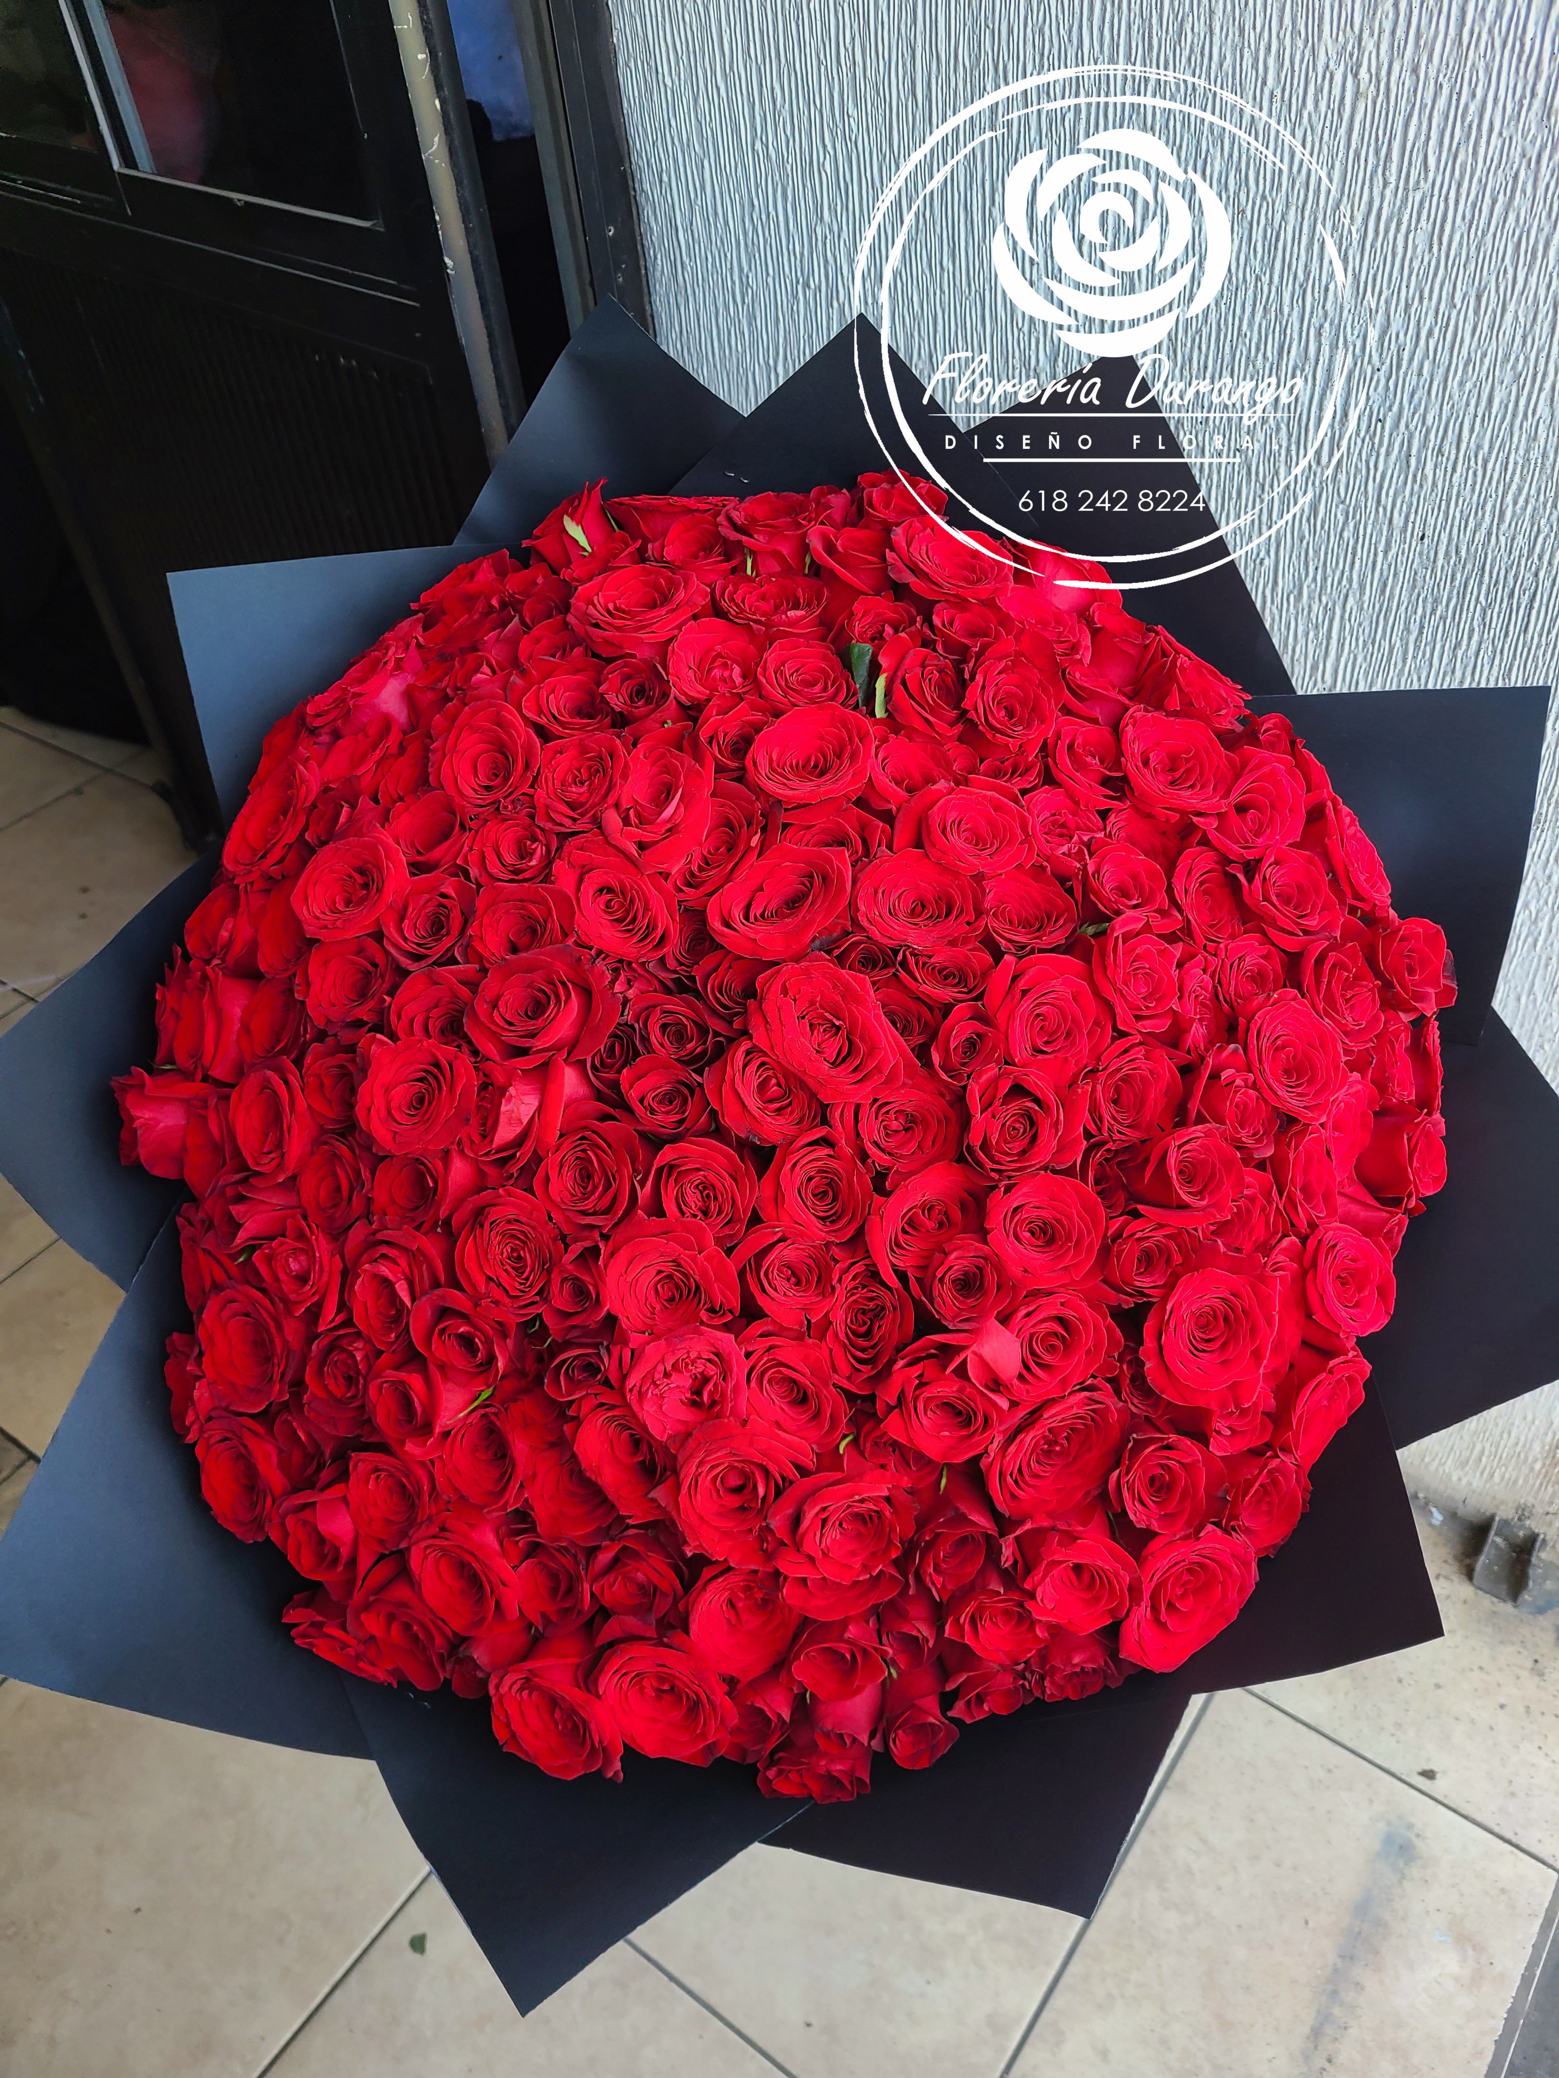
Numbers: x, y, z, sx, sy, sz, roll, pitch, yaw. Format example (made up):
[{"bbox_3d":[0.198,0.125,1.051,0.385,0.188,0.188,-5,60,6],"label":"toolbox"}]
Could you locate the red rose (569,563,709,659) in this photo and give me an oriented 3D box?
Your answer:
[{"bbox_3d":[-0.078,-0.238,0.880,0.069,0.045,0.069,0,60,-1],"label":"red rose"}]

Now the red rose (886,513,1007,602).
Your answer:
[{"bbox_3d":[0.100,-0.278,0.950,0.069,0.054,0.069,0,57,-2],"label":"red rose"}]

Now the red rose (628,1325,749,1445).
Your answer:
[{"bbox_3d":[-0.048,0.178,0.800,0.060,0.060,0.044,-4,0,3],"label":"red rose"}]

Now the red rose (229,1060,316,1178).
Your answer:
[{"bbox_3d":[-0.285,0.045,0.890,0.057,0.057,0.046,25,11,30],"label":"red rose"}]

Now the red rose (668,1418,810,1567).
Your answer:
[{"bbox_3d":[-0.021,0.237,0.800,0.073,0.057,0.073,0,62,-1],"label":"red rose"}]

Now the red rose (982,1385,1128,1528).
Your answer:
[{"bbox_3d":[0.129,0.194,0.727,0.069,0.069,0.052,0,-3,-3],"label":"red rose"}]

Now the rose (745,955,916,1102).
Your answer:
[{"bbox_3d":[0.023,-0.003,0.770,0.077,0.050,0.077,2,73,-8],"label":"rose"}]

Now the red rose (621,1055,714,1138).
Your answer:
[{"bbox_3d":[-0.058,0.032,0.805,0.049,0.041,0.049,1,76,-4],"label":"red rose"}]

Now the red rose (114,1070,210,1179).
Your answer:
[{"bbox_3d":[-0.379,0.053,0.960,0.059,0.066,0.066,15,45,9],"label":"red rose"}]

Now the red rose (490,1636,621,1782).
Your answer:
[{"bbox_3d":[-0.119,0.359,0.838,0.071,0.071,0.052,3,8,11],"label":"red rose"}]

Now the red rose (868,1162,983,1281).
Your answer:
[{"bbox_3d":[0.068,0.084,0.726,0.055,0.044,0.055,0,81,0],"label":"red rose"}]

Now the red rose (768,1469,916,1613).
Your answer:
[{"bbox_3d":[0.029,0.232,0.721,0.066,0.049,0.066,0,77,2],"label":"red rose"}]

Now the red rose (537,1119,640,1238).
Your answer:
[{"bbox_3d":[-0.100,0.072,0.812,0.059,0.044,0.059,0,81,7],"label":"red rose"}]

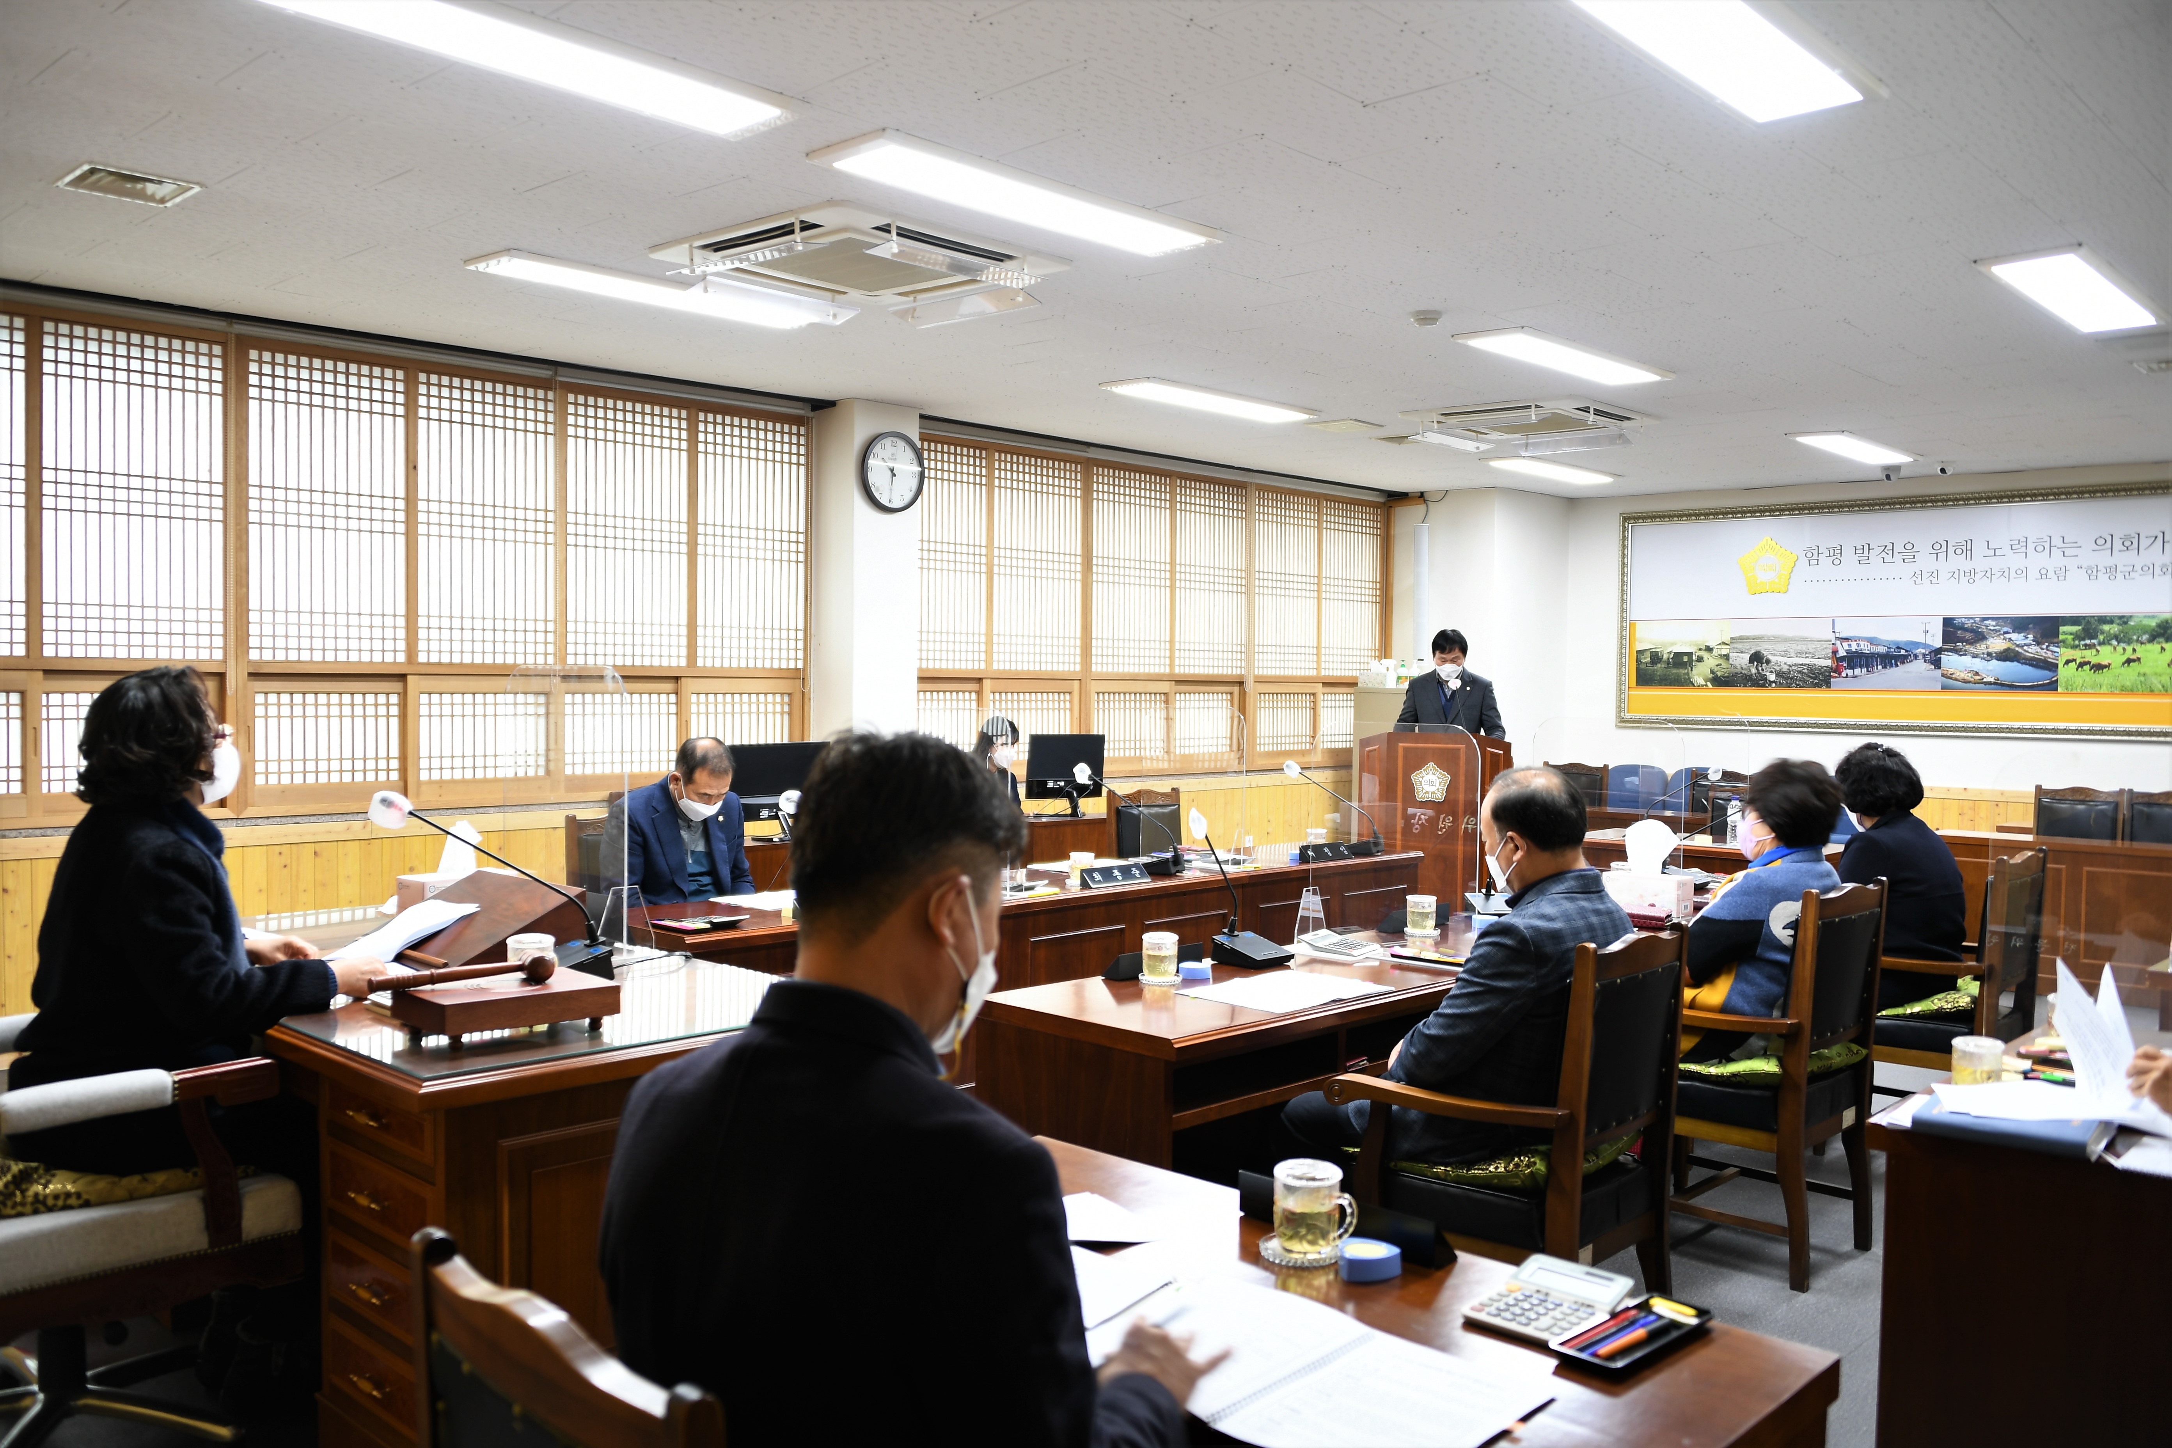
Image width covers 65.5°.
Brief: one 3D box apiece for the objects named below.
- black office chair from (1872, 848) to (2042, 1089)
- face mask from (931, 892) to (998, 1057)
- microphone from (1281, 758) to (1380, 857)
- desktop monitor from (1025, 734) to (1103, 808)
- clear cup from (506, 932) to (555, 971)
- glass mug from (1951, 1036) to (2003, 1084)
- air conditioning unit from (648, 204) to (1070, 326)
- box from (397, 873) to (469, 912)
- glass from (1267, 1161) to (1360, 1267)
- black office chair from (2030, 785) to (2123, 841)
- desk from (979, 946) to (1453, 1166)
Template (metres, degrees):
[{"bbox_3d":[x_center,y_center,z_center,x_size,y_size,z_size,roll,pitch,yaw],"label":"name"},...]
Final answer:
[{"bbox_3d":[2.600,0.854,5.240,0.540,0.950,0.530,2,2,44],"label":"black office chair"},{"bbox_3d":[-0.128,0.211,1.440,0.145,0.130,0.115,2,-18,46],"label":"face mask"},{"bbox_3d":[1.022,0.339,7.094,0.490,0.375,0.120,2,2,44],"label":"microphone"},{"bbox_3d":[-0.109,0.222,7.520,0.170,0.360,0.500,2,2,42],"label":"desktop monitor"},{"bbox_3d":[-1.007,0.437,3.071,0.095,0.095,0.090,1,2,0],"label":"clear cup"},{"bbox_3d":[1.521,0.593,2.881,0.090,0.095,0.090,2,2,42],"label":"glass mug"},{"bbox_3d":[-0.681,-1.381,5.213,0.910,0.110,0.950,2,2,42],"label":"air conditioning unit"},{"bbox_3d":[-1.487,0.407,3.982,0.130,0.095,0.230,2,2,42],"label":"box"},{"bbox_3d":[0.279,0.603,2.096,0.108,0.100,0.095,1,2,0],"label":"glass"},{"bbox_3d":[4.946,0.793,8.519,0.480,0.950,0.520,2,2,44],"label":"black office chair"},{"bbox_3d":[0.368,0.972,3.947,0.600,0.730,1.200,2,2,44],"label":"desk"}]

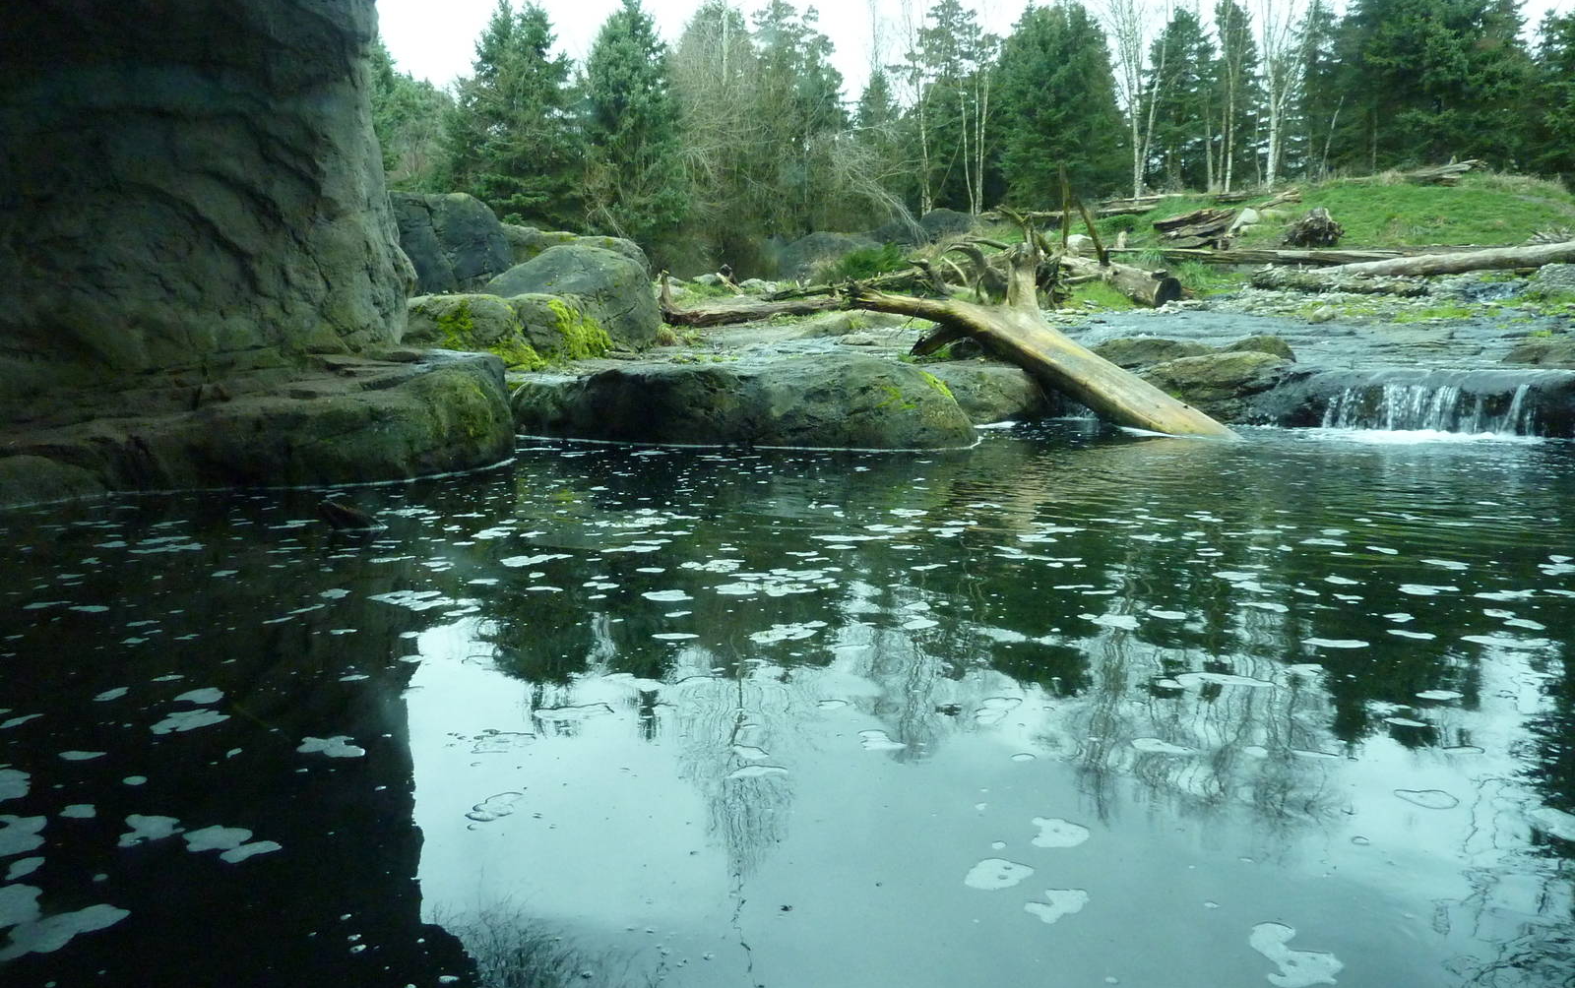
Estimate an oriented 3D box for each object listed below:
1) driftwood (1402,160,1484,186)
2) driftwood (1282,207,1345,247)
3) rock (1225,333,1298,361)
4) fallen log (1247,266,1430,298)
[{"bbox_3d":[19.302,-9.484,33.455,2.787,0.450,0.700,-11,10,-15],"label":"driftwood"},{"bbox_3d":[12.657,-6.431,27.402,1.513,0.957,1.200,3,9,24],"label":"driftwood"},{"bbox_3d":[5.752,-1.765,13.902,0.850,0.420,0.700,-1,8,0],"label":"rock"},{"bbox_3d":[11.138,-4.258,23.003,3.214,0.420,0.500,9,11,23],"label":"fallen log"}]

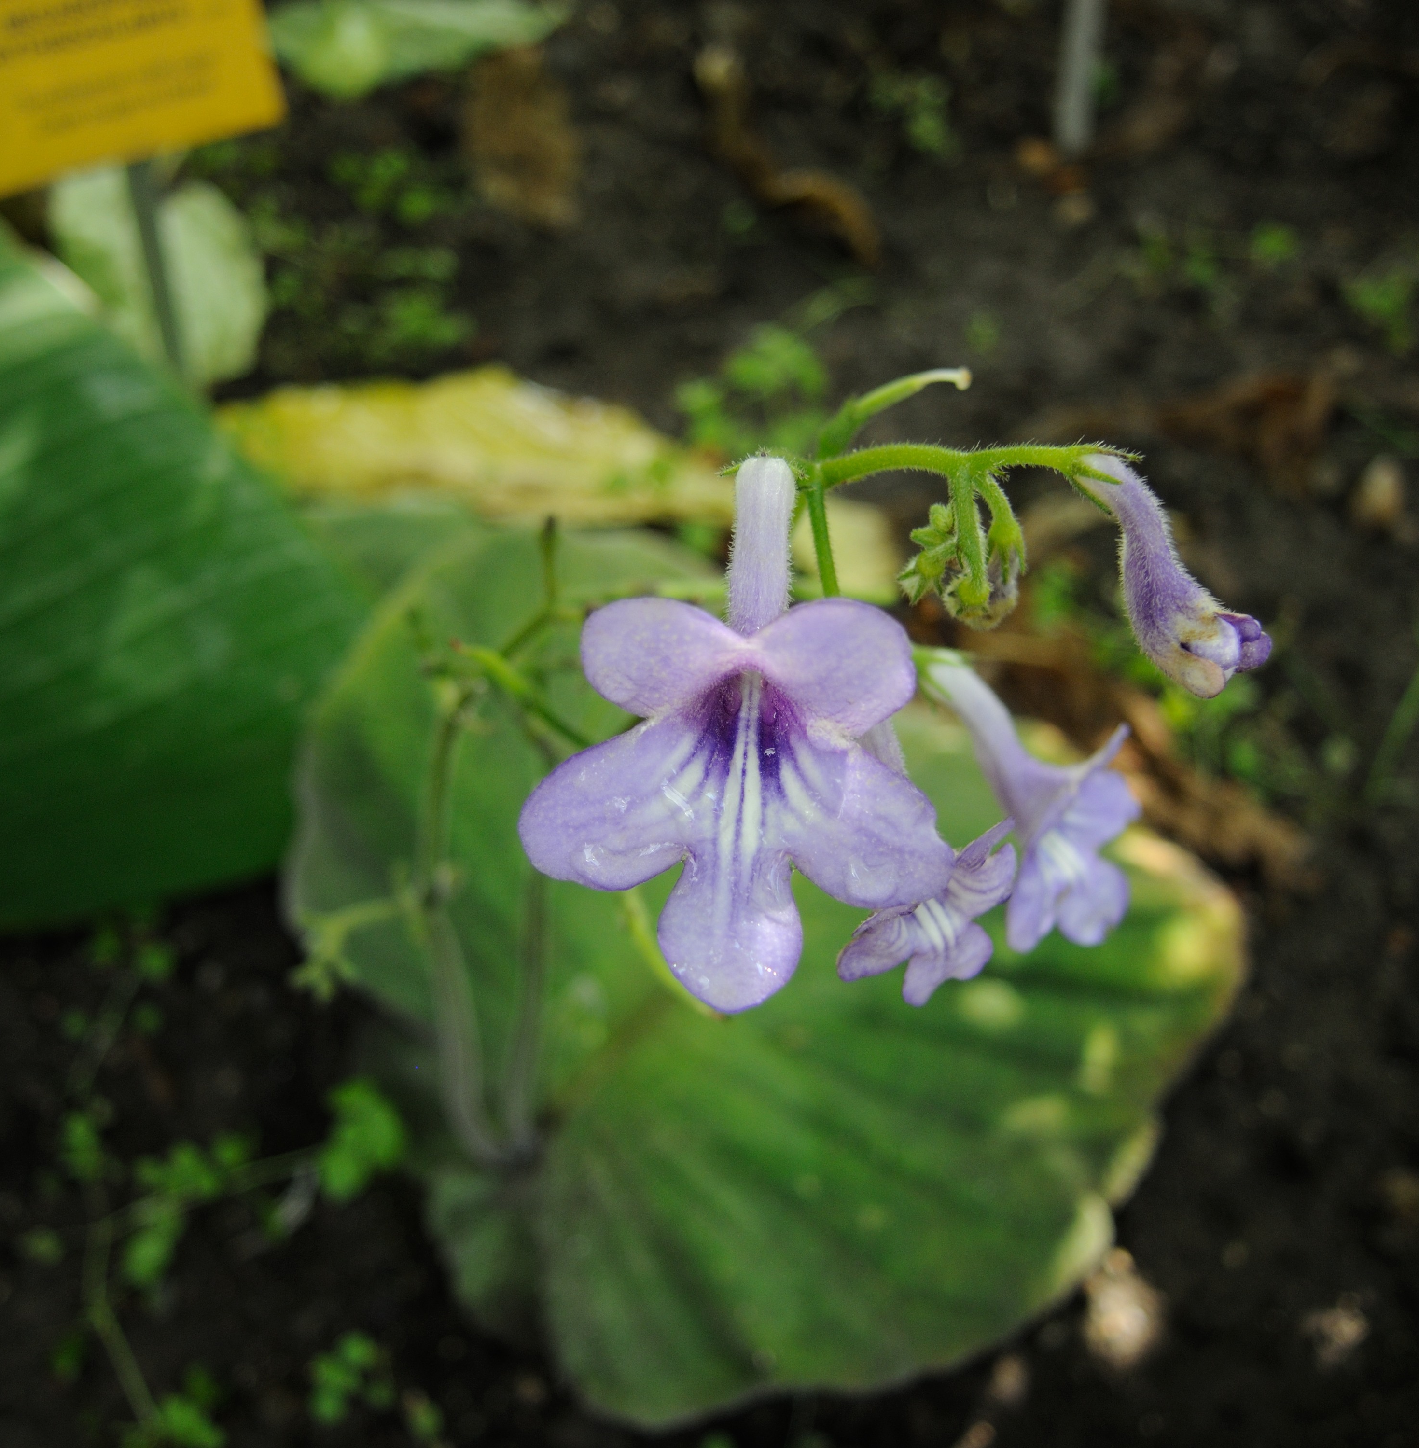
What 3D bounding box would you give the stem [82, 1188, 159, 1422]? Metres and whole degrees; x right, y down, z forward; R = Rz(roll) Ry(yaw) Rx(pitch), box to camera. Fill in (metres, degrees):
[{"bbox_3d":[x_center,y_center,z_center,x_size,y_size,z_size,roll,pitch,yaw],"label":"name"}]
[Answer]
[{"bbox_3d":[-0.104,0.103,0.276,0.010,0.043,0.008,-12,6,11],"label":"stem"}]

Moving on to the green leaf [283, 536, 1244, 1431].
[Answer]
[{"bbox_3d":[0.006,0.024,0.280,0.170,0.045,0.155,28,47,29],"label":"green leaf"}]

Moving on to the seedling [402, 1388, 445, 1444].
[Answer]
[{"bbox_3d":[-0.050,0.121,0.273,0.008,0.006,0.009,0,44,0],"label":"seedling"}]

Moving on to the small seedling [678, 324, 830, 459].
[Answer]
[{"bbox_3d":[0.013,-0.102,0.480,0.045,0.028,0.038,0,44,0],"label":"small seedling"}]

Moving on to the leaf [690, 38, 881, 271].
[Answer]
[{"bbox_3d":[0.030,-0.218,0.600,0.045,0.030,0.180,-10,41,-12],"label":"leaf"}]

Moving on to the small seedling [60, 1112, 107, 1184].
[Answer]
[{"bbox_3d":[-0.105,0.071,0.262,0.008,0.008,0.011,0,40,0],"label":"small seedling"}]

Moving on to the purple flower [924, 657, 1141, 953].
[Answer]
[{"bbox_3d":[0.034,0.009,0.162,0.025,0.028,0.023,28,47,29],"label":"purple flower"}]

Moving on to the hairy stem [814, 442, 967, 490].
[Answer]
[{"bbox_3d":[0.016,-0.023,0.140,0.014,0.004,0.003,0,40,0],"label":"hairy stem"}]

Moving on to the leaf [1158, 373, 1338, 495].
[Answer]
[{"bbox_3d":[0.165,-0.090,0.480,0.056,0.018,0.045,0,44,0],"label":"leaf"}]

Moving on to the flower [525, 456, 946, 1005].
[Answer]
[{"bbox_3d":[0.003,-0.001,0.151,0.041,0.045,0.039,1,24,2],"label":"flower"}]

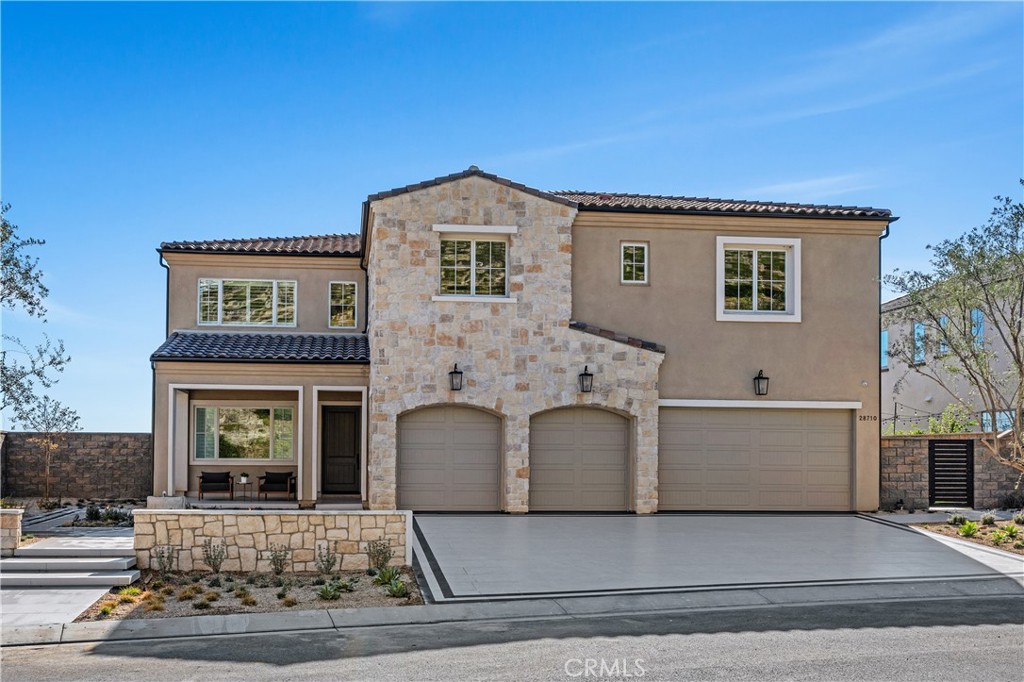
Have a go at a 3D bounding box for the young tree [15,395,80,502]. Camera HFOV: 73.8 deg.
[{"bbox_3d":[-12.661,2.930,18.600,1.800,2.950,1.700,0,-3,0],"label":"young tree"}]

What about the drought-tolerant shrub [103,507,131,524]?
[{"bbox_3d":[-8.636,3.810,14.900,0.600,0.340,0.520,0,-3,0],"label":"drought-tolerant shrub"}]

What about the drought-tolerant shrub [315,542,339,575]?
[{"bbox_3d":[-3.004,3.522,11.050,0.390,0.500,0.370,0,-3,0],"label":"drought-tolerant shrub"}]

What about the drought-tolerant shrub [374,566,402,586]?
[{"bbox_3d":[-1.922,3.606,10.450,0.420,0.260,0.400,0,-3,0],"label":"drought-tolerant shrub"}]

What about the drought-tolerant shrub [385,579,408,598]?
[{"bbox_3d":[-1.684,3.609,9.950,0.360,0.260,0.350,0,-3,0],"label":"drought-tolerant shrub"}]

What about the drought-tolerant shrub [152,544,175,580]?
[{"bbox_3d":[-5.618,3.562,11.000,0.360,0.530,0.350,0,-3,0],"label":"drought-tolerant shrub"}]

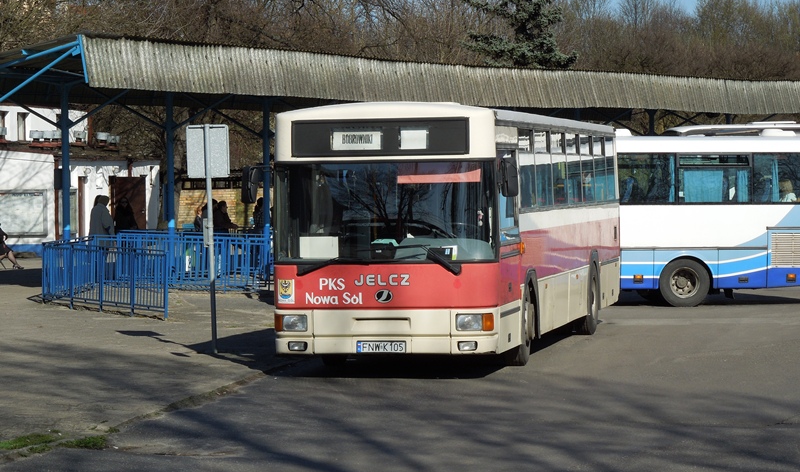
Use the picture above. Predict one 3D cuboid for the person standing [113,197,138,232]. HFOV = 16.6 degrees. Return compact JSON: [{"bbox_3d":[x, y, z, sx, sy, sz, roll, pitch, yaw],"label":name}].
[{"bbox_3d":[-5.899,0.032,59.000,0.500,1.720,0.380,-1,1,11],"label":"person standing"}]

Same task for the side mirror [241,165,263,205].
[{"bbox_3d":[-1.607,-0.546,29.616,0.200,0.400,0.150,0,1,20],"label":"side mirror"}]

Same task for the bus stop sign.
[{"bbox_3d":[-2.261,-0.996,32.354,0.490,0.620,0.050,-2,1,11],"label":"bus stop sign"}]

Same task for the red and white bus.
[{"bbox_3d":[0.944,-0.095,35.194,2.460,3.000,12.100,-1,1,11],"label":"red and white bus"}]

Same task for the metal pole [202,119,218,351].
[{"bbox_3d":[-2.213,0.038,32.326,0.065,2.700,0.065,-2,1,11],"label":"metal pole"}]

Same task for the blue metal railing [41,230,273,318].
[{"bbox_3d":[-4.292,0.584,47.612,4.000,1.040,12.000,-1,1,-5],"label":"blue metal railing"}]

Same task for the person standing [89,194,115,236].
[{"bbox_3d":[-6.186,0.062,57.001,0.420,1.750,0.540,-2,2,-41],"label":"person standing"}]

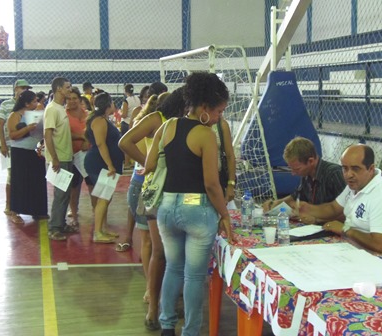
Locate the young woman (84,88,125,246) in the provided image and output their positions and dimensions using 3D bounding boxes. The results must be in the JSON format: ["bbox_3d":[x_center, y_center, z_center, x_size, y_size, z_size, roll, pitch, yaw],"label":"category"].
[{"bbox_3d":[-0.923,-0.008,6.668,0.410,1.550,0.450,-1,7,-6],"label":"young woman"}]

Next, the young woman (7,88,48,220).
[{"bbox_3d":[-2.010,-0.139,7.712,0.450,1.580,0.480,0,7,3],"label":"young woman"}]

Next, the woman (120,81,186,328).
[{"bbox_3d":[-0.244,0.290,4.196,0.500,1.570,0.420,5,9,40],"label":"woman"}]

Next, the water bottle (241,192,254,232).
[{"bbox_3d":[0.328,0.260,3.675,0.066,0.215,0.066,0,7,0],"label":"water bottle"}]

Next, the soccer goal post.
[{"bbox_3d":[0.332,-0.633,9.451,0.940,2.139,3.150,-2,7,-13],"label":"soccer goal post"}]

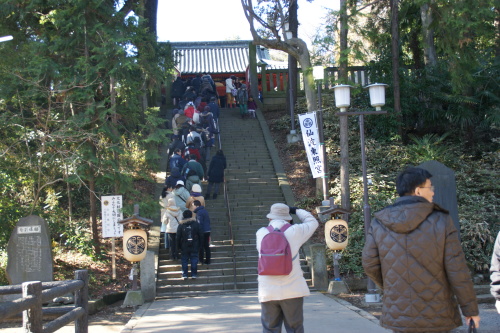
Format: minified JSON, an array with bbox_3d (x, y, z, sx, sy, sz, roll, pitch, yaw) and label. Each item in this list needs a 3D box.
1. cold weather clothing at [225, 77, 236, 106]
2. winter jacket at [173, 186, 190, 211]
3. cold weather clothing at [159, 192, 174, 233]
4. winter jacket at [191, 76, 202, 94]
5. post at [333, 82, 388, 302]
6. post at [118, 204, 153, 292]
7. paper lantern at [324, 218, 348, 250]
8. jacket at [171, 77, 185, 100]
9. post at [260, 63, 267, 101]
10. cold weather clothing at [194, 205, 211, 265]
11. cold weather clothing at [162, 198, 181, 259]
[{"bbox_3d":[-0.934,-3.635,30.400,0.520,1.520,0.480,0,-7,-19],"label":"cold weather clothing"},{"bbox_3d":[-1.897,0.914,17.300,0.510,0.800,0.360,-2,-7,-3],"label":"winter jacket"},{"bbox_3d":[-2.250,1.231,16.900,0.470,1.000,0.360,-4,-7,15],"label":"cold weather clothing"},{"bbox_3d":[-2.346,-3.596,27.562,0.500,0.740,0.360,-2,-6,-4],"label":"winter jacket"},{"bbox_3d":[2.191,0.454,11.822,1.080,4.142,0.430,-3,-7,3],"label":"post"},{"bbox_3d":[-2.388,1.693,13.032,0.700,1.801,0.520,-1,-7,-9],"label":"post"},{"bbox_3d":[2.045,1.612,14.700,0.540,0.740,0.540,-2,-6,-6],"label":"paper lantern"},{"bbox_3d":[-3.503,-3.844,30.400,0.640,1.060,0.420,-2,-6,-5],"label":"jacket"},{"bbox_3d":[0.662,-3.997,30.200,0.280,1.860,0.280,-2,-6,-5],"label":"post"},{"bbox_3d":[-1.285,1.826,16.900,0.400,1.600,0.460,-4,-7,19],"label":"cold weather clothing"},{"bbox_3d":[-2.059,1.646,16.450,0.480,1.570,0.360,-3,-6,1],"label":"cold weather clothing"}]

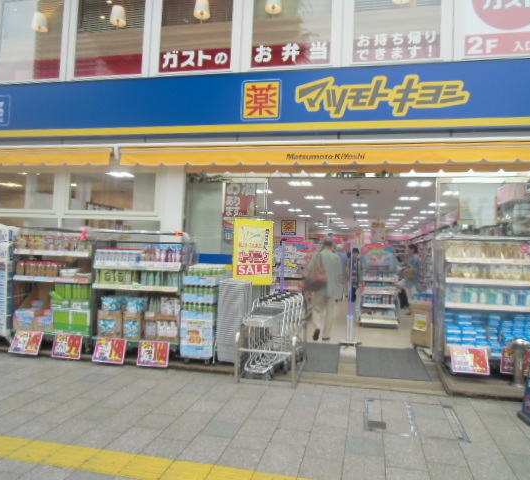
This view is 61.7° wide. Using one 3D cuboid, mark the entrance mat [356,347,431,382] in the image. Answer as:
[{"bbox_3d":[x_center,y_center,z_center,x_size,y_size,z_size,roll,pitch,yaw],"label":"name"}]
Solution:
[{"bbox_3d":[1.659,1.615,5.899,0.870,0.015,1.511,2,1,12],"label":"entrance mat"}]

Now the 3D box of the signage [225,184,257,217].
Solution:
[{"bbox_3d":[-0.355,-0.602,6.758,0.497,0.518,0.020,2,-1,13],"label":"signage"}]

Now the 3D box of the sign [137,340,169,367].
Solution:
[{"bbox_3d":[-1.406,1.427,5.558,0.420,0.300,0.020,2,-15,15],"label":"sign"}]

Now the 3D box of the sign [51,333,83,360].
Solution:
[{"bbox_3d":[-2.563,1.388,5.791,0.420,0.300,0.020,2,-14,15],"label":"sign"}]

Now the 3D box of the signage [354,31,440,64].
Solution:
[{"bbox_3d":[1.758,-2.579,5.952,1.124,0.439,0.020,2,-1,13],"label":"signage"}]

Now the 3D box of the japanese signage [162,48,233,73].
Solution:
[{"bbox_3d":[-1.089,-2.778,6.870,1.171,0.307,0.015,2,-1,13],"label":"japanese signage"}]

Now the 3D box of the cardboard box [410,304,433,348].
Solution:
[{"bbox_3d":[2.412,1.283,6.730,0.330,0.627,0.340,2,-2,30],"label":"cardboard box"}]

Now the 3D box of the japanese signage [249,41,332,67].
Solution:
[{"bbox_3d":[0.374,-2.717,6.522,1.171,0.310,0.015,2,-1,13],"label":"japanese signage"}]

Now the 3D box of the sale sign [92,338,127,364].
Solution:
[{"bbox_3d":[-1.998,1.433,5.730,0.425,0.293,0.015,2,-17,13],"label":"sale sign"}]

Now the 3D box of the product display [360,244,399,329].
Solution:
[{"bbox_3d":[2.230,0.877,8.606,0.720,1.580,0.500,2,-1,13],"label":"product display"}]

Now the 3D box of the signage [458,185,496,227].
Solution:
[{"bbox_3d":[2.852,-0.477,5.952,0.464,0.525,0.015,2,-1,13],"label":"signage"}]

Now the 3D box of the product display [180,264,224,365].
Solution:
[{"bbox_3d":[-0.790,0.925,5.723,0.432,1.260,0.420,2,-1,13],"label":"product display"}]

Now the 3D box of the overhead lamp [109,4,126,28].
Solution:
[{"bbox_3d":[-2.687,-4.087,8.125,0.280,0.280,0.280,2,-1,13],"label":"overhead lamp"}]

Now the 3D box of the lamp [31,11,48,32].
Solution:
[{"bbox_3d":[-4.322,-4.174,8.515,0.280,0.280,0.280,2,-1,13],"label":"lamp"}]

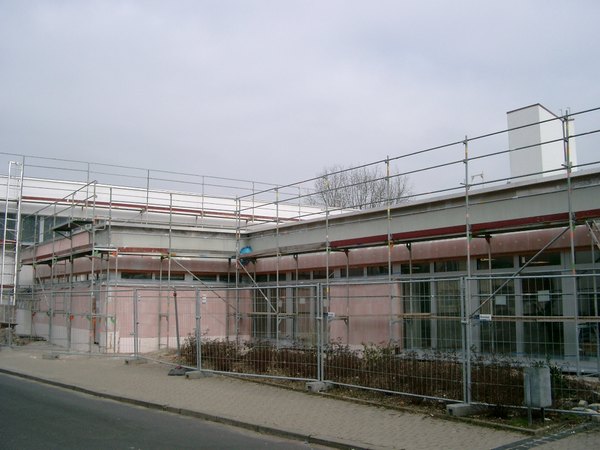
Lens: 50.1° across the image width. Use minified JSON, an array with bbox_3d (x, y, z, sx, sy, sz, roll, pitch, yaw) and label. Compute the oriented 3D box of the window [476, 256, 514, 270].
[{"bbox_3d":[4.928,0.953,16.105,0.100,0.320,1.078,6,-10,-38],"label":"window"}]

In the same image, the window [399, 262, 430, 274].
[{"bbox_3d":[3.292,1.237,18.184,0.100,0.320,1.088,6,-10,-38],"label":"window"}]

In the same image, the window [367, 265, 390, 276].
[{"bbox_3d":[2.401,1.384,19.319,0.100,0.324,1.053,6,-10,-38],"label":"window"}]

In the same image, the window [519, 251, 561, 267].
[{"bbox_3d":[5.683,0.822,15.145,0.100,0.325,1.068,6,-10,-38],"label":"window"}]

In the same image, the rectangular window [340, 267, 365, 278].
[{"bbox_3d":[1.683,1.503,20.232,0.100,0.322,1.087,6,-10,-38],"label":"rectangular window"}]

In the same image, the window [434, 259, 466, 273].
[{"bbox_3d":[4.055,1.106,17.215,0.100,0.329,1.081,6,-10,-38],"label":"window"}]

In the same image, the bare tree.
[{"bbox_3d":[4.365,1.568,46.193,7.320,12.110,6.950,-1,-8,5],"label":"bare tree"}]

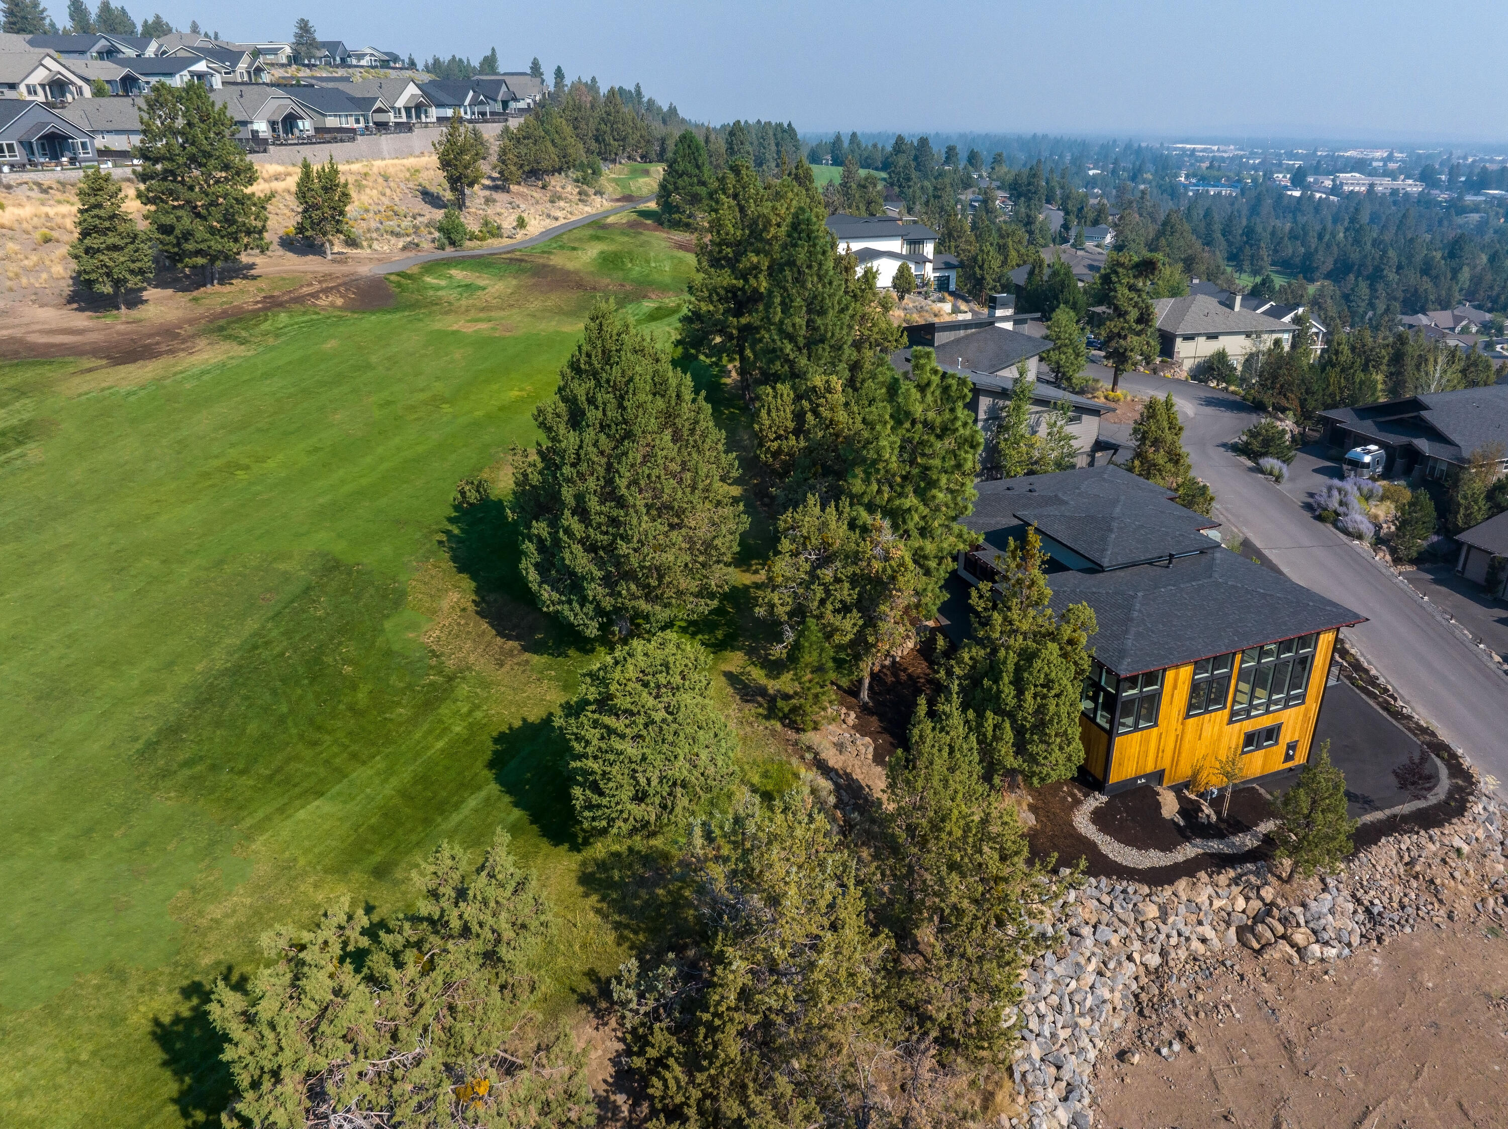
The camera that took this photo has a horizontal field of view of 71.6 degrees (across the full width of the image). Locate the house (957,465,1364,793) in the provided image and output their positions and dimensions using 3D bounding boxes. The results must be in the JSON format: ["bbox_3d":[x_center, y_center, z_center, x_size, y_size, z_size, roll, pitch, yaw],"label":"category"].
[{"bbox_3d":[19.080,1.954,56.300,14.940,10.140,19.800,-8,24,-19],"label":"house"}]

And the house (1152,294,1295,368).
[{"bbox_3d":[60.805,-32.191,143.904,18.700,9.000,18.800,-5,23,-13],"label":"house"}]

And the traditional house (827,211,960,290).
[{"bbox_3d":[19.044,-44.348,148.323,18.000,9.300,13.000,-2,23,-6],"label":"traditional house"}]

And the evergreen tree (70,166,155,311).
[{"bbox_3d":[-59.673,-29.797,95.897,6.670,12.540,6.670,0,22,0],"label":"evergreen tree"}]

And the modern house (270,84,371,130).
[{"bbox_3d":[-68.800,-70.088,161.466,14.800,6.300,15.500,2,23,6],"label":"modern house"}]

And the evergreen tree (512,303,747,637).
[{"bbox_3d":[-6.190,-4.210,51.080,11.400,16.870,11.400,-3,23,-7],"label":"evergreen tree"}]

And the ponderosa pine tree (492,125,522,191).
[{"bbox_3d":[-34.415,-57.138,147.405,3.900,8.300,3.900,-4,23,-9],"label":"ponderosa pine tree"}]

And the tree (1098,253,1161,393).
[{"bbox_3d":[40.120,-25.870,111.590,6.670,14.780,6.670,8,24,18],"label":"tree"}]

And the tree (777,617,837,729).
[{"bbox_3d":[2.330,4.780,45.770,2.580,5.480,2.580,1,22,3],"label":"tree"}]

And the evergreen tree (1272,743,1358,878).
[{"bbox_3d":[23.120,10.260,43.260,3.120,6.660,3.120,14,26,30],"label":"evergreen tree"}]

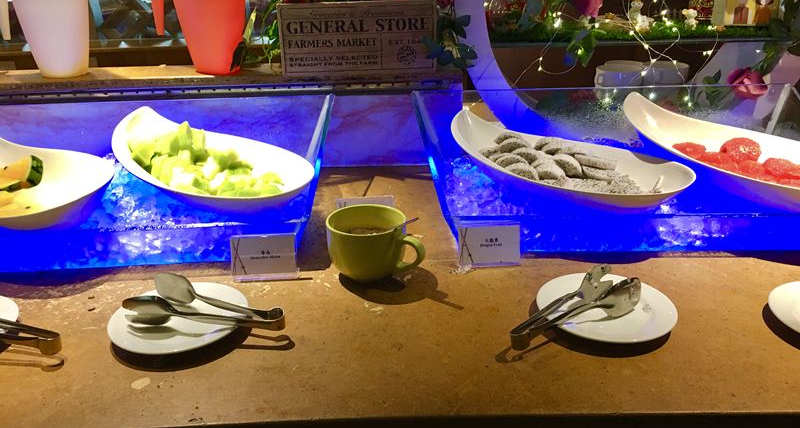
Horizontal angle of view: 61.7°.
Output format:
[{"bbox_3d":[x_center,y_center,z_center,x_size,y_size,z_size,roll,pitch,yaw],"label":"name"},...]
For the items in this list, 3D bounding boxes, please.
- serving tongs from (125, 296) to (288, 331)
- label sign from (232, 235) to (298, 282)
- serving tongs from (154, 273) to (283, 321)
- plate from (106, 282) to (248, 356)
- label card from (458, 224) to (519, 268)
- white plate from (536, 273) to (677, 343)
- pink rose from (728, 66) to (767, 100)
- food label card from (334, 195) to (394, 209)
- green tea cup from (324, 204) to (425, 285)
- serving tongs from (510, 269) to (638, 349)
[{"bbox_3d":[-0.231,0.112,0.811,0.205,0.042,0.060,5,24,13],"label":"serving tongs"},{"bbox_3d":[-0.191,0.062,0.953,0.091,0.056,0.036,-2,23,-3],"label":"label sign"},{"bbox_3d":[-0.238,0.111,0.835,0.200,0.045,0.066,4,24,11],"label":"serving tongs"},{"bbox_3d":[-0.270,0.132,0.826,0.166,0.021,0.166,-1,23,0],"label":"plate"},{"bbox_3d":[0.132,0.045,0.981,0.090,0.056,0.036,-1,23,-1],"label":"label card"},{"bbox_3d":[0.256,0.122,0.841,0.167,0.020,0.167,-1,23,0],"label":"white plate"},{"bbox_3d":[0.707,-0.268,1.364,0.080,0.066,0.070,9,25,22],"label":"pink rose"},{"bbox_3d":[-0.055,0.007,1.062,0.090,0.061,0.030,-2,23,-3],"label":"food label card"},{"bbox_3d":[-0.033,0.045,0.954,0.139,0.080,0.110,7,24,17],"label":"green tea cup"},{"bbox_3d":[0.212,0.115,0.811,0.197,0.046,0.062,-18,28,-34],"label":"serving tongs"}]

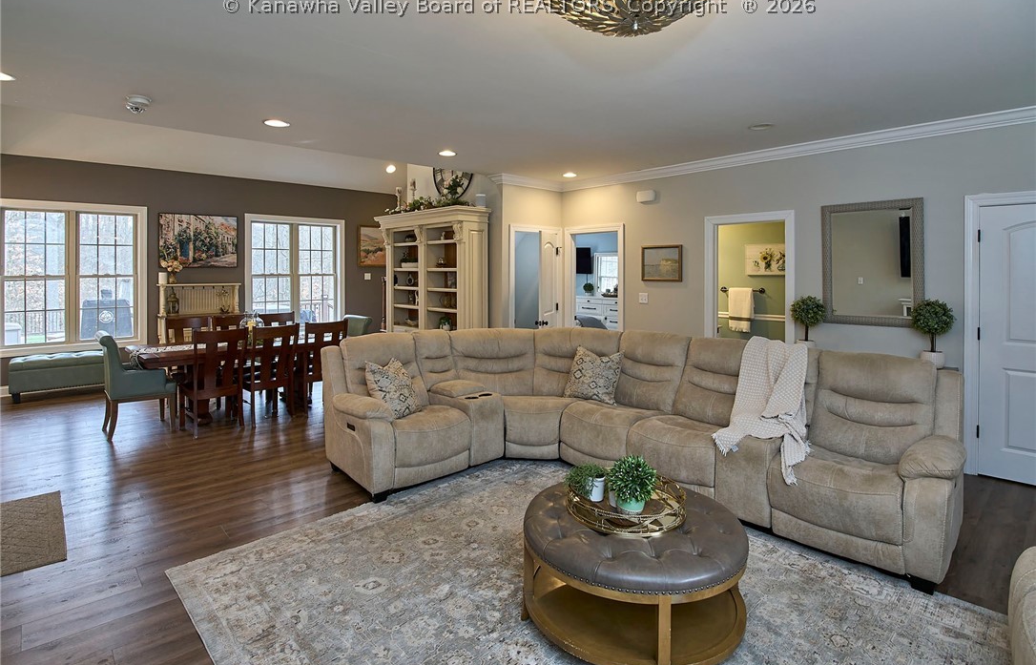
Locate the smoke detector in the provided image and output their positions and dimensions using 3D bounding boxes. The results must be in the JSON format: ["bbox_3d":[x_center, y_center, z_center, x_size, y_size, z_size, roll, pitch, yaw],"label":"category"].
[{"bbox_3d":[-2.590,-1.555,3.330,0.145,0.075,0.145,-5,7,-44],"label":"smoke detector"}]

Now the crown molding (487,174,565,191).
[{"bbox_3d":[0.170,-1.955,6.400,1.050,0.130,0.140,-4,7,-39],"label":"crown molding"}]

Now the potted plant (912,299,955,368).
[{"bbox_3d":[3.230,0.005,3.820,0.270,0.540,0.270,5,7,44],"label":"potted plant"}]

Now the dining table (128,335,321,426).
[{"bbox_3d":[-3.198,0.498,5.832,2.204,0.789,0.974,-4,6,-41],"label":"dining table"}]

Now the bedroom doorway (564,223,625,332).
[{"bbox_3d":[1.000,-0.277,6.270,0.930,2.120,0.150,5,7,44],"label":"bedroom doorway"}]

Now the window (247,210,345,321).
[{"bbox_3d":[-3.905,-0.998,8.677,1.722,2.081,0.133,-4,6,-40],"label":"window"}]

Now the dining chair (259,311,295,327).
[{"bbox_3d":[-3.177,0.277,6.560,0.471,1.045,0.533,-4,6,-41],"label":"dining chair"}]

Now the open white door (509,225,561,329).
[{"bbox_3d":[0.236,-0.235,6.017,0.902,2.152,0.154,-4,6,-40],"label":"open white door"}]

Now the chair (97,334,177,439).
[{"bbox_3d":[-3.770,0.472,4.810,0.640,0.990,0.580,-4,7,-40],"label":"chair"}]

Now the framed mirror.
[{"bbox_3d":[2.983,-0.576,4.131,0.738,1.035,0.051,4,6,43],"label":"framed mirror"}]

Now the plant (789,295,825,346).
[{"bbox_3d":[2.521,-0.073,4.274,0.318,0.502,0.318,4,6,43],"label":"plant"}]

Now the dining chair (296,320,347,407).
[{"bbox_3d":[-2.250,0.365,5.580,0.460,1.010,0.520,-5,7,-43],"label":"dining chair"}]

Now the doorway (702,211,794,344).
[{"bbox_3d":[2.300,-0.106,4.910,0.881,2.163,0.154,4,6,43],"label":"doorway"}]

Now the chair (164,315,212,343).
[{"bbox_3d":[-3.770,0.353,5.680,0.460,1.010,0.520,-5,7,-43],"label":"chair"}]

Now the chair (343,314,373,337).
[{"bbox_3d":[-2.200,0.315,6.060,0.640,0.990,0.580,-4,7,-40],"label":"chair"}]

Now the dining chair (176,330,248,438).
[{"bbox_3d":[-3.030,0.452,4.890,0.460,1.010,0.520,-5,7,-43],"label":"dining chair"}]

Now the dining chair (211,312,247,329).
[{"bbox_3d":[-3.659,0.317,6.263,0.471,1.045,0.533,-4,6,-41],"label":"dining chair"}]

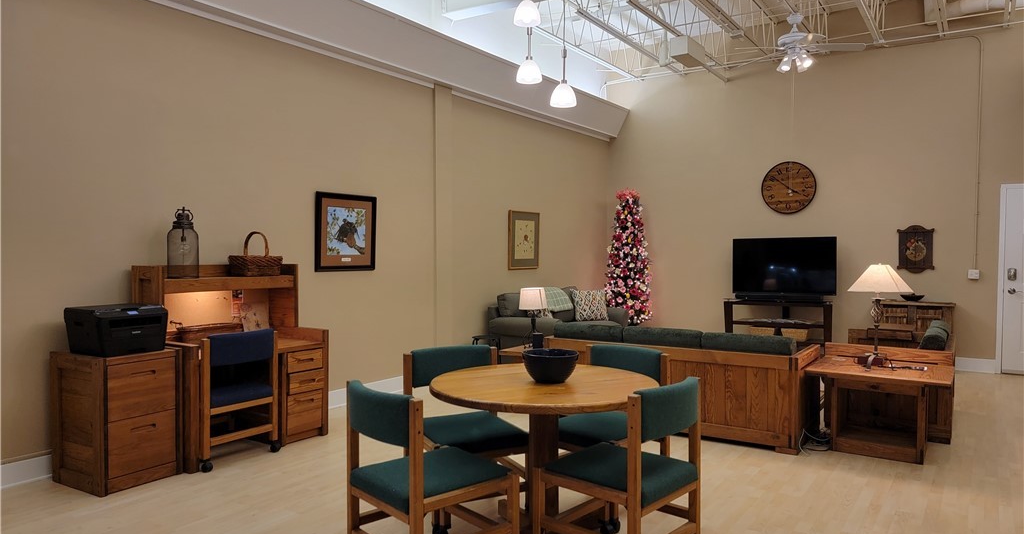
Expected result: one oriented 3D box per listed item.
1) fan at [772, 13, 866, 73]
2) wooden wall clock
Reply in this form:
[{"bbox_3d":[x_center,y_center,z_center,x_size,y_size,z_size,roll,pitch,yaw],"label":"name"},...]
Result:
[{"bbox_3d":[2.847,-2.245,7.131,1.355,0.607,1.355,0,1,34],"label":"fan"},{"bbox_3d":[3.523,-1.012,9.056,0.674,0.674,0.040,0,1,34],"label":"wooden wall clock"}]

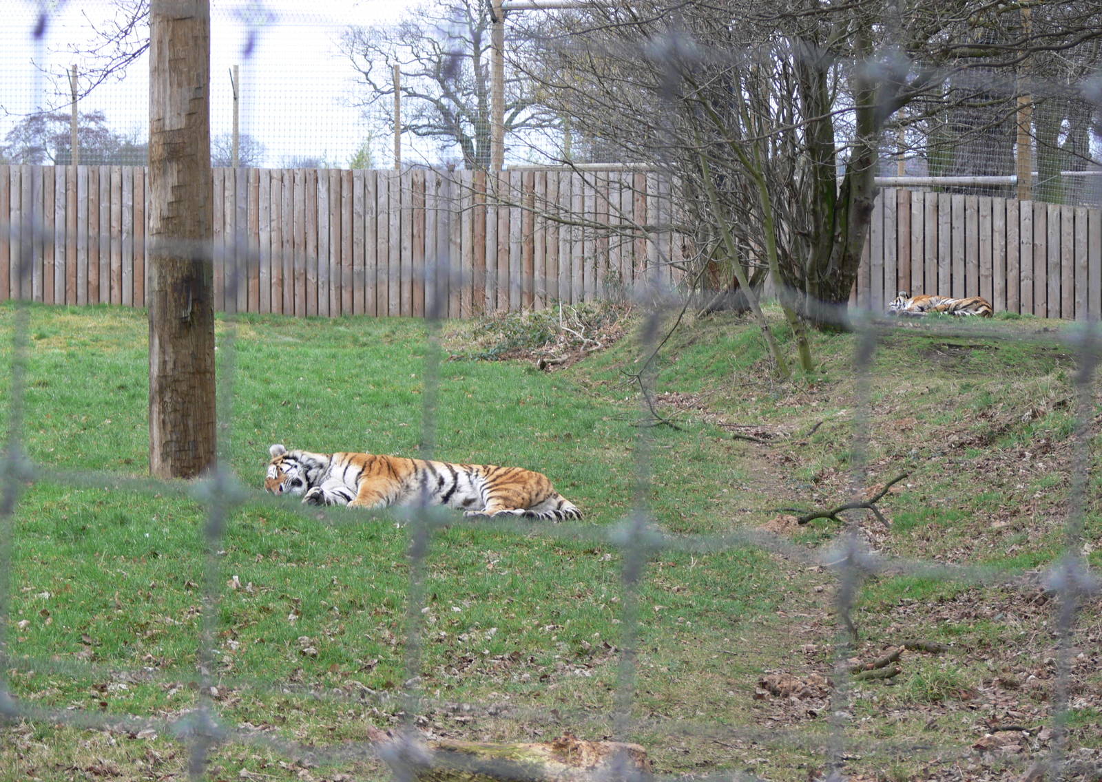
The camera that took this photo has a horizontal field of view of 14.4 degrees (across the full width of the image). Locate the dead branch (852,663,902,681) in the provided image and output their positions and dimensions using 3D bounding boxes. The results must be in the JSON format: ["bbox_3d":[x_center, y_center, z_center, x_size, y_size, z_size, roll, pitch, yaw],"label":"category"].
[{"bbox_3d":[1.113,0.960,14.900,0.165,0.050,0.060,-1,3,-18],"label":"dead branch"}]

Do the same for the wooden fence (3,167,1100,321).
[{"bbox_3d":[-0.433,-2.269,65.500,18.000,2.250,0.300,1,3,22],"label":"wooden fence"}]

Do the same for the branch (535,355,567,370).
[{"bbox_3d":[0.000,-0.276,43.000,0.310,0.130,0.150,0,2,0],"label":"branch"}]

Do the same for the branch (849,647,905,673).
[{"bbox_3d":[1.116,0.925,15.000,0.190,0.075,0.070,-1,3,-23],"label":"branch"}]

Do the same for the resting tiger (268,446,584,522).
[{"bbox_3d":[-0.681,0.492,23.400,1.580,0.370,0.650,1,3,18],"label":"resting tiger"}]

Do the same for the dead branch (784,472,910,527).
[{"bbox_3d":[1.492,0.549,22.000,0.620,0.250,0.280,0,2,0],"label":"dead branch"}]

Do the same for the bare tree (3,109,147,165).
[{"bbox_3d":[-21.892,-9.929,200.000,6.500,6.000,6.000,0,2,0],"label":"bare tree"}]

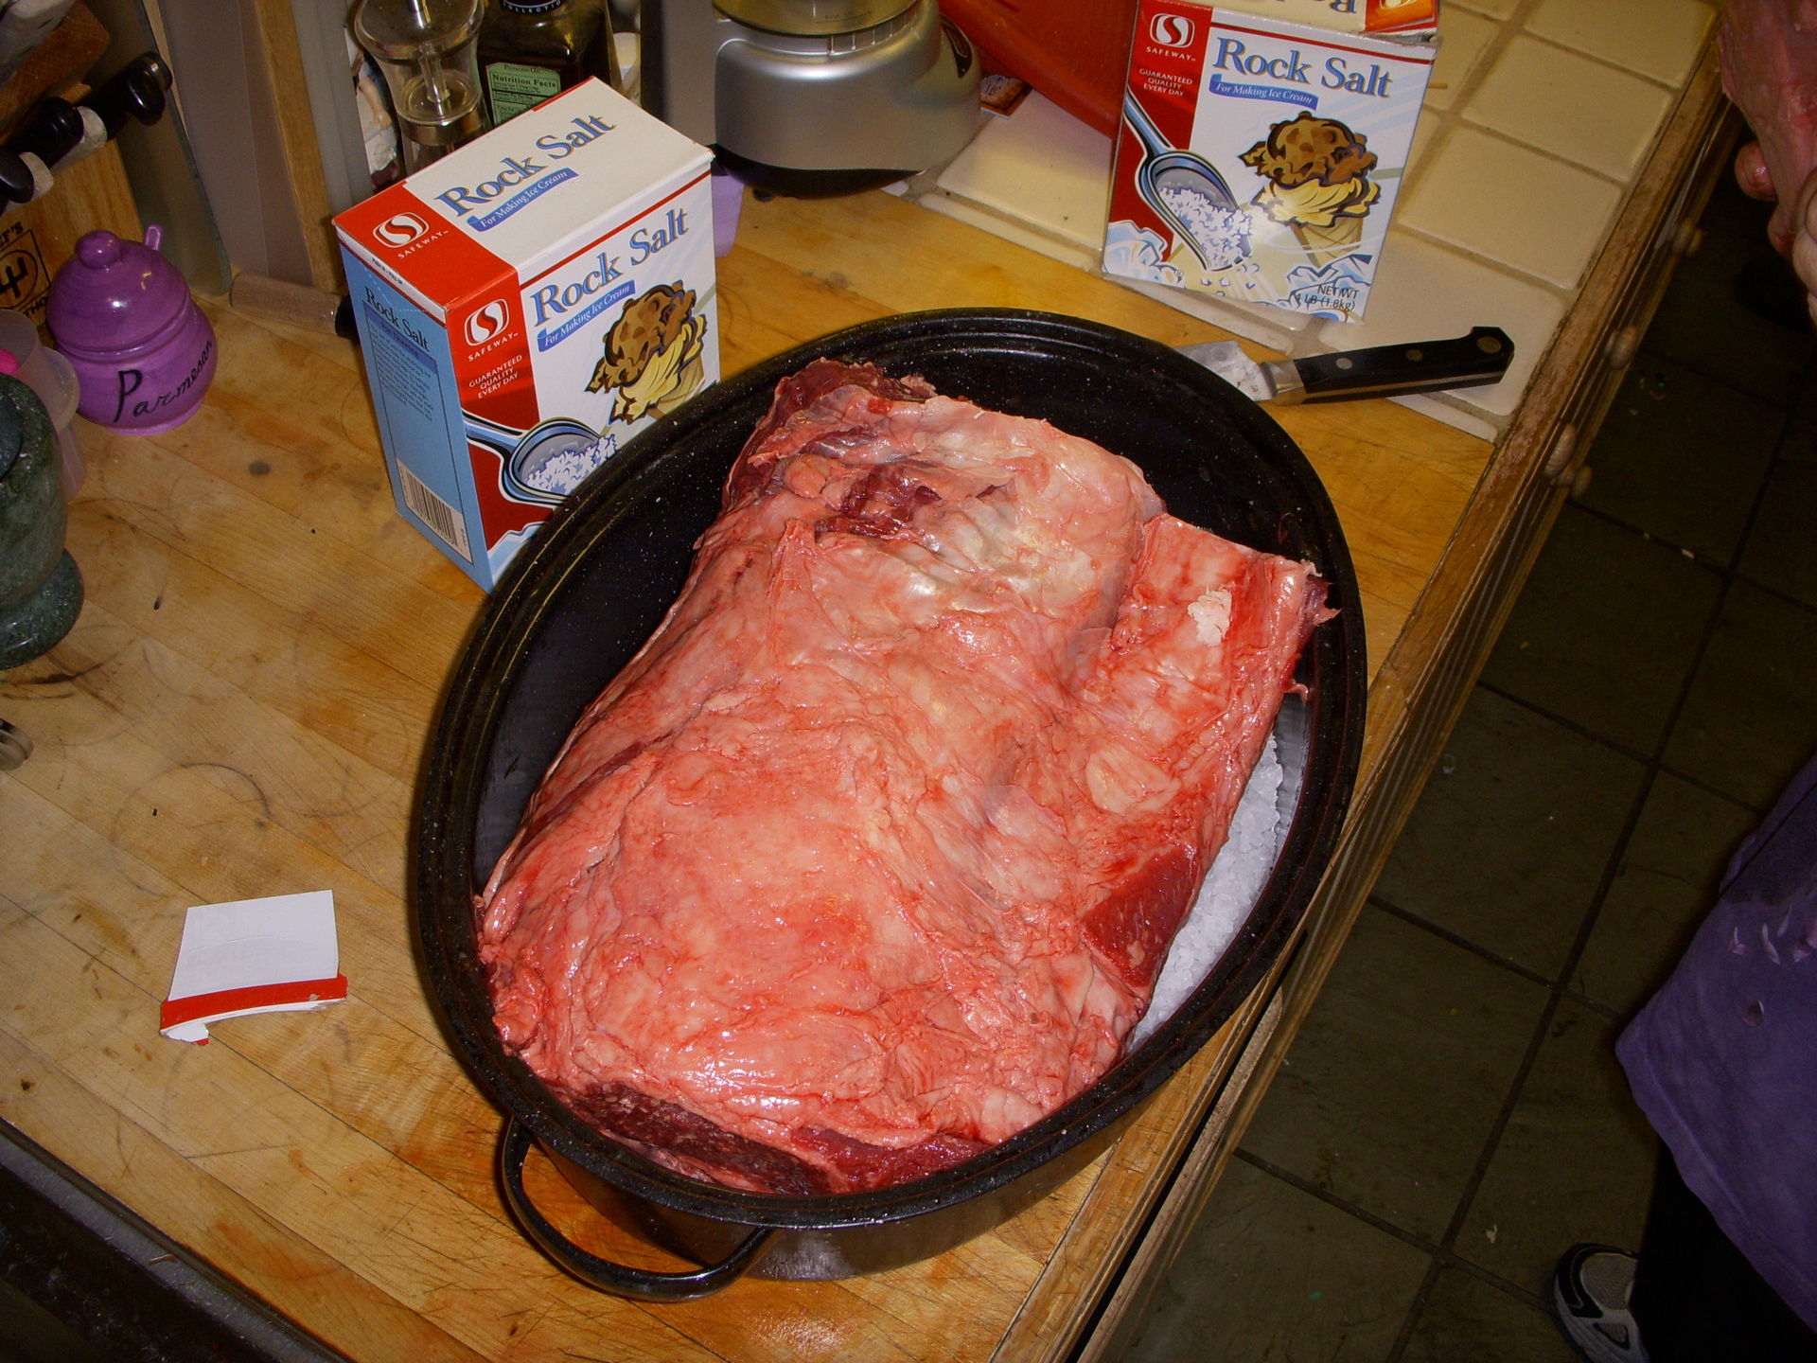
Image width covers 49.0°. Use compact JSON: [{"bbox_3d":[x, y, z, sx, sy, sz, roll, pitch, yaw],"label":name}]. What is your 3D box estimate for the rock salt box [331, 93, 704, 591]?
[{"bbox_3d":[-0.170,-0.160,0.935,0.076,0.175,0.150,37,59,24],"label":"rock salt box"}]

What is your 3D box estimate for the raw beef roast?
[{"bbox_3d":[-0.002,0.040,0.775,0.248,0.150,0.346,20,53,13],"label":"raw beef roast"}]

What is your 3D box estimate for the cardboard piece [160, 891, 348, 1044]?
[{"bbox_3d":[-0.267,0.117,0.816,0.073,0.009,0.066,-6,52,-7],"label":"cardboard piece"}]

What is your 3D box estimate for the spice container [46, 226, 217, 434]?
[{"bbox_3d":[-0.386,-0.177,0.981,0.076,0.108,0.075,1,51,-2],"label":"spice container"}]

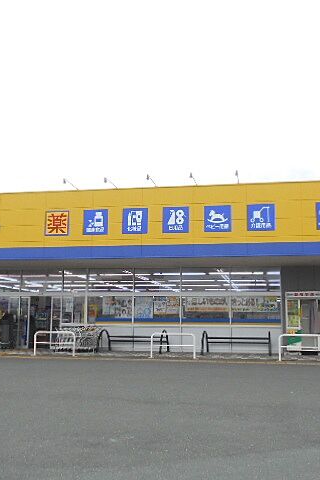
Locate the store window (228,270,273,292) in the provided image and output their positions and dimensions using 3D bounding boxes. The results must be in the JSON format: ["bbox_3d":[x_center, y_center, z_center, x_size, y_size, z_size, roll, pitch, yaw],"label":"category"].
[{"bbox_3d":[3.493,1.527,20.781,1.719,0.916,0.080,-1,-7,11],"label":"store window"}]

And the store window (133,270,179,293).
[{"bbox_3d":[-0.127,1.587,21.597,1.886,0.952,0.100,-1,-7,11],"label":"store window"}]

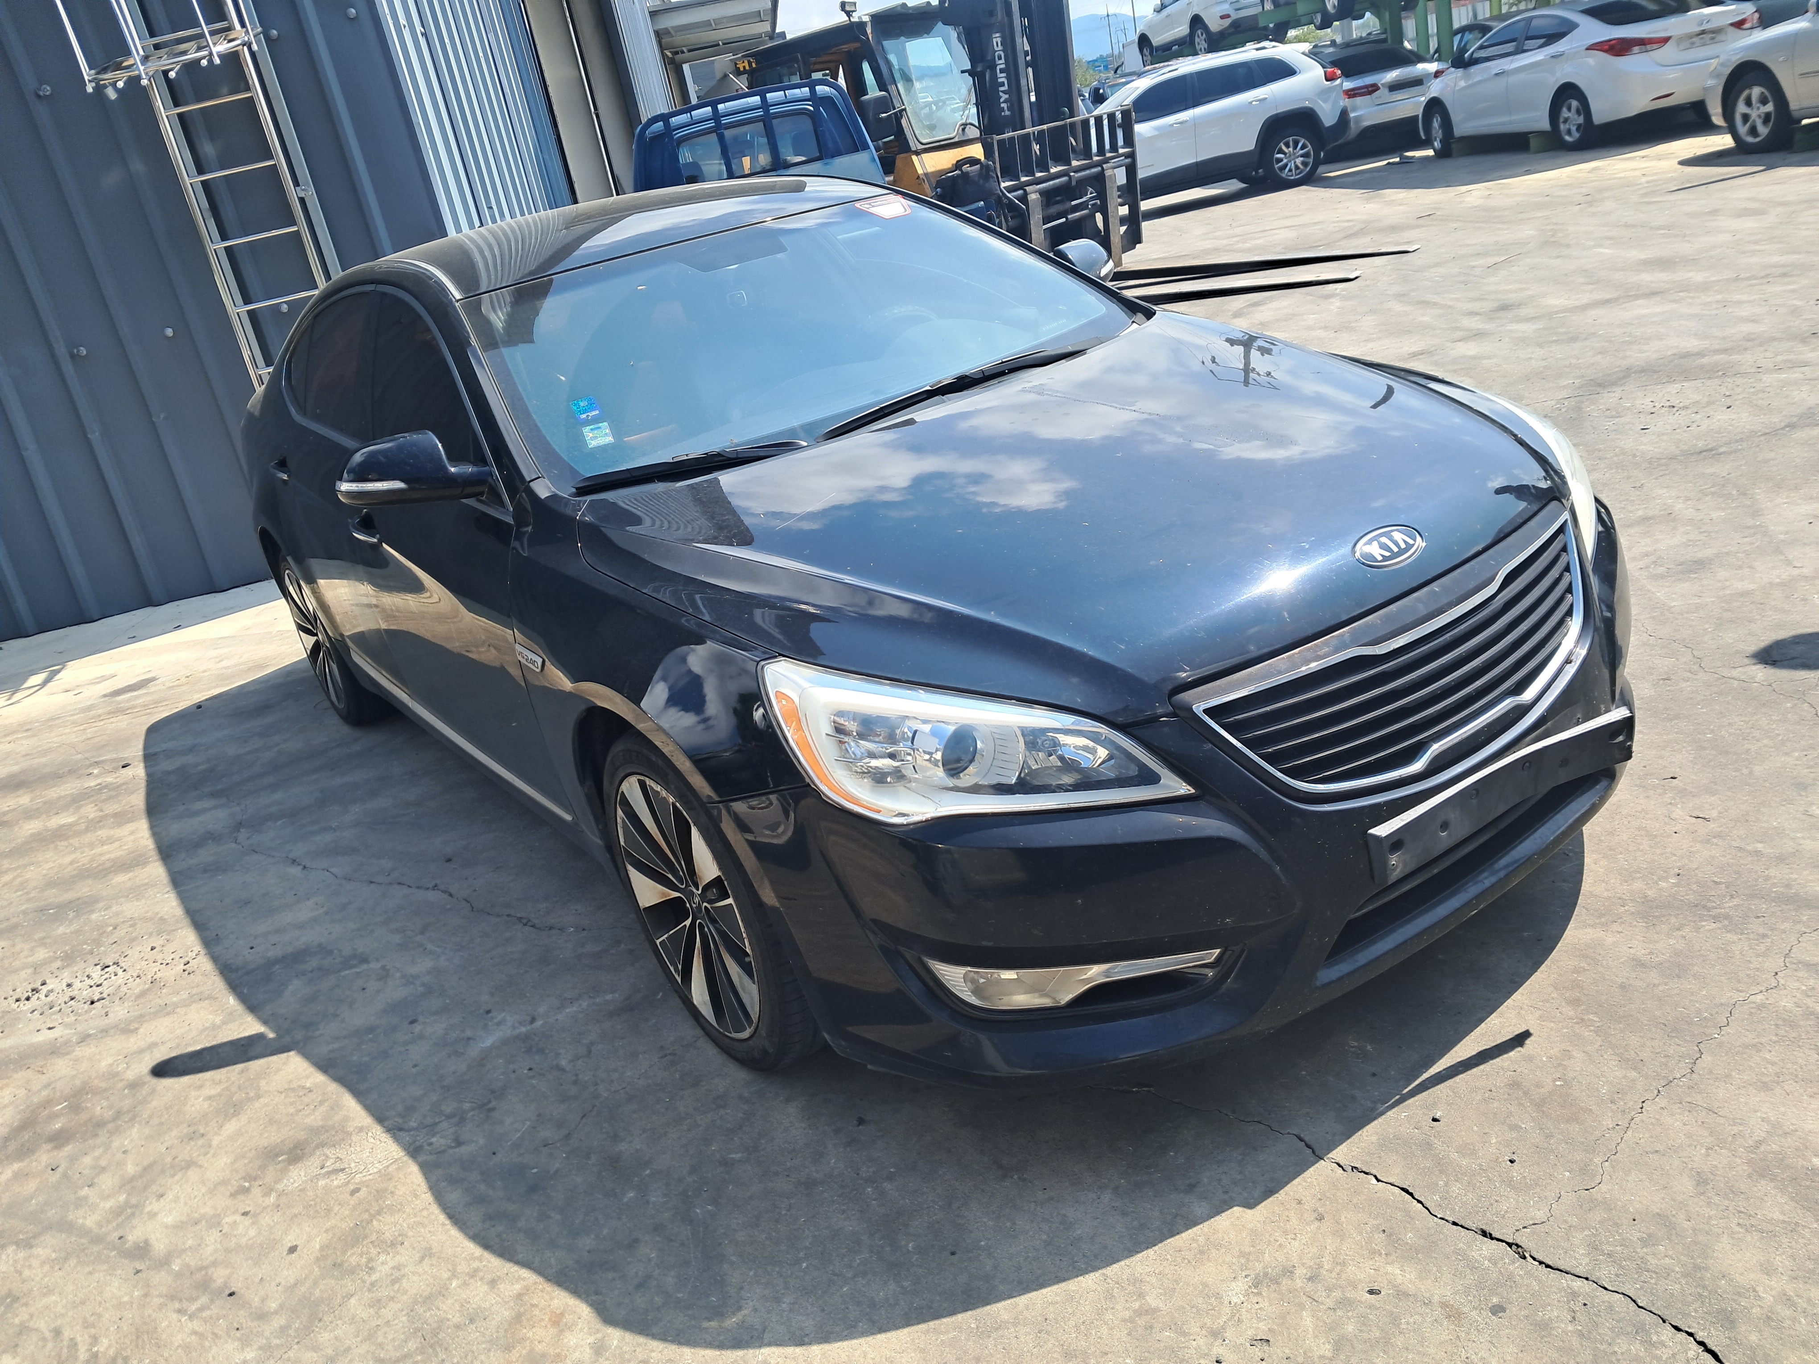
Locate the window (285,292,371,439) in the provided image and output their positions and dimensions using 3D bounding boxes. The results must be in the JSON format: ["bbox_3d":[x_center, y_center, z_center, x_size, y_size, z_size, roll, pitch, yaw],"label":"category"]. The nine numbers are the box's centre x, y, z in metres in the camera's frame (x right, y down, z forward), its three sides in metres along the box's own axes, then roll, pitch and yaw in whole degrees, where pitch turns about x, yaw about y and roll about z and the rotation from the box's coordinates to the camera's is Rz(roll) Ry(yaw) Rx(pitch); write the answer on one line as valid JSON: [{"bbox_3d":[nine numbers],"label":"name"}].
[{"bbox_3d":[-1.570,-0.847,3.819,0.100,0.400,1.100,1,10,-35],"label":"window"}]

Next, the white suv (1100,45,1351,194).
[{"bbox_3d":[3.078,-6.722,17.657,4.620,1.690,1.860,-15,21,-9],"label":"white suv"}]

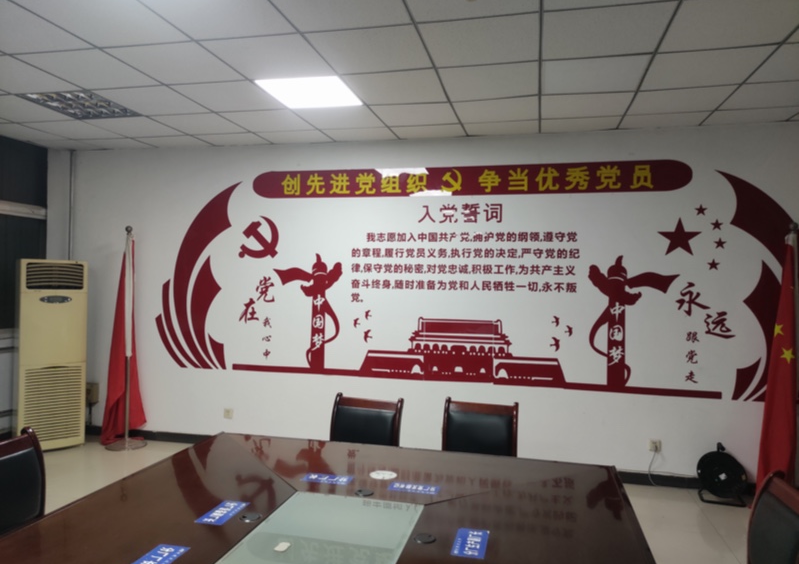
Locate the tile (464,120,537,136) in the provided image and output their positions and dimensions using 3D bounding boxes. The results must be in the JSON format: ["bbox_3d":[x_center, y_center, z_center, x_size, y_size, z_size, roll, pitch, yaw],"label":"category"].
[{"bbox_3d":[0.831,-1.251,4.680,0.595,0.020,0.384,1,0,13],"label":"tile"}]

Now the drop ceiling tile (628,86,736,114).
[{"bbox_3d":[1.880,-1.228,3.903,0.595,0.020,0.595,1,0,13],"label":"drop ceiling tile"}]

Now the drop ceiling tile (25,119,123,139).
[{"bbox_3d":[-2.799,-1.321,5.005,0.595,0.020,0.595,1,0,13],"label":"drop ceiling tile"}]

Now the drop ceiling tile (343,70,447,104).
[{"bbox_3d":[-0.008,-1.268,3.740,0.594,0.020,0.594,1,0,13],"label":"drop ceiling tile"}]

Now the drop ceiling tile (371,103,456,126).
[{"bbox_3d":[0.131,-1.265,4.324,0.594,0.020,0.594,1,0,13],"label":"drop ceiling tile"}]

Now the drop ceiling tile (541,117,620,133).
[{"bbox_3d":[1.411,-1.237,4.525,0.595,0.020,0.392,1,0,13],"label":"drop ceiling tile"}]

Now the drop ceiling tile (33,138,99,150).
[{"bbox_3d":[-3.249,-1.332,5.631,0.576,0.020,0.382,1,0,13],"label":"drop ceiling tile"}]

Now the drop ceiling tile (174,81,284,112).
[{"bbox_3d":[-1.172,-1.290,4.031,0.595,0.020,0.595,1,0,13],"label":"drop ceiling tile"}]

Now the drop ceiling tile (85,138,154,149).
[{"bbox_3d":[-2.674,-1.321,5.494,0.594,0.020,0.382,1,0,13],"label":"drop ceiling tile"}]

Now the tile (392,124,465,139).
[{"bbox_3d":[0.243,-1.261,4.802,0.595,0.020,0.392,1,0,13],"label":"tile"}]

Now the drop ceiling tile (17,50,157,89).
[{"bbox_3d":[-1.894,-1.305,3.585,0.595,0.020,0.595,1,0,13],"label":"drop ceiling tile"}]

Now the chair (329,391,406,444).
[{"bbox_3d":[-0.276,1.118,3.215,0.460,0.900,0.560,1,0,22],"label":"chair"}]

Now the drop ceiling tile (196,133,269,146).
[{"bbox_3d":[-1.508,-1.298,5.218,0.595,0.020,0.392,1,0,13],"label":"drop ceiling tile"}]

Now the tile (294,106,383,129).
[{"bbox_3d":[-0.450,-1.276,4.477,0.595,0.020,0.595,1,0,13],"label":"tile"}]

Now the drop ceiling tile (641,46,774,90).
[{"bbox_3d":[1.744,-1.231,3.321,0.595,0.020,0.595,1,0,13],"label":"drop ceiling tile"}]

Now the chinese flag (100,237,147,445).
[{"bbox_3d":[-2.602,0.529,5.463,0.360,1.915,0.280,1,0,13],"label":"chinese flag"}]

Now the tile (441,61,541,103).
[{"bbox_3d":[0.580,-1.256,3.617,0.595,0.020,0.595,1,0,13],"label":"tile"}]

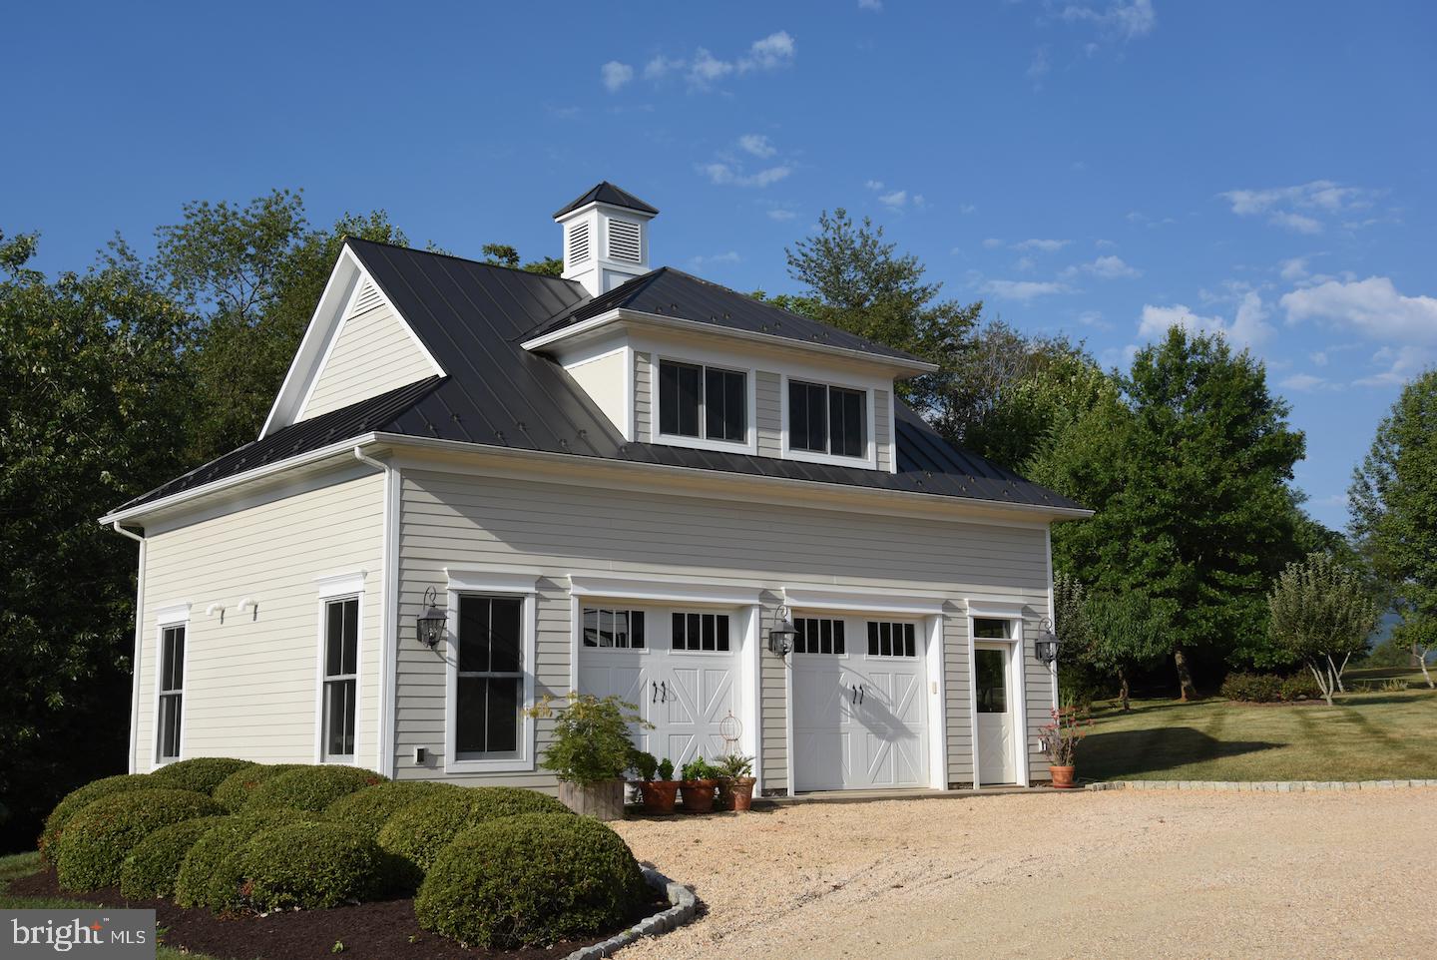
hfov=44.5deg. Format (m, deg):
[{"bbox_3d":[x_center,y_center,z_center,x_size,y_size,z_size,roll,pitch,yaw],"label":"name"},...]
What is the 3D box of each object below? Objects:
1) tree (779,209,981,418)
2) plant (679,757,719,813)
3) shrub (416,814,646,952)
[{"bbox_3d":[4.114,-0.406,46.500,7.000,13.100,7.000,6,-11,-37],"label":"tree"},{"bbox_3d":[-0.226,3.521,20.250,0.460,0.630,0.460,-1,-9,0],"label":"plant"},{"bbox_3d":[-1.227,2.563,11.442,1.500,0.770,1.450,0,-9,-6],"label":"shrub"}]

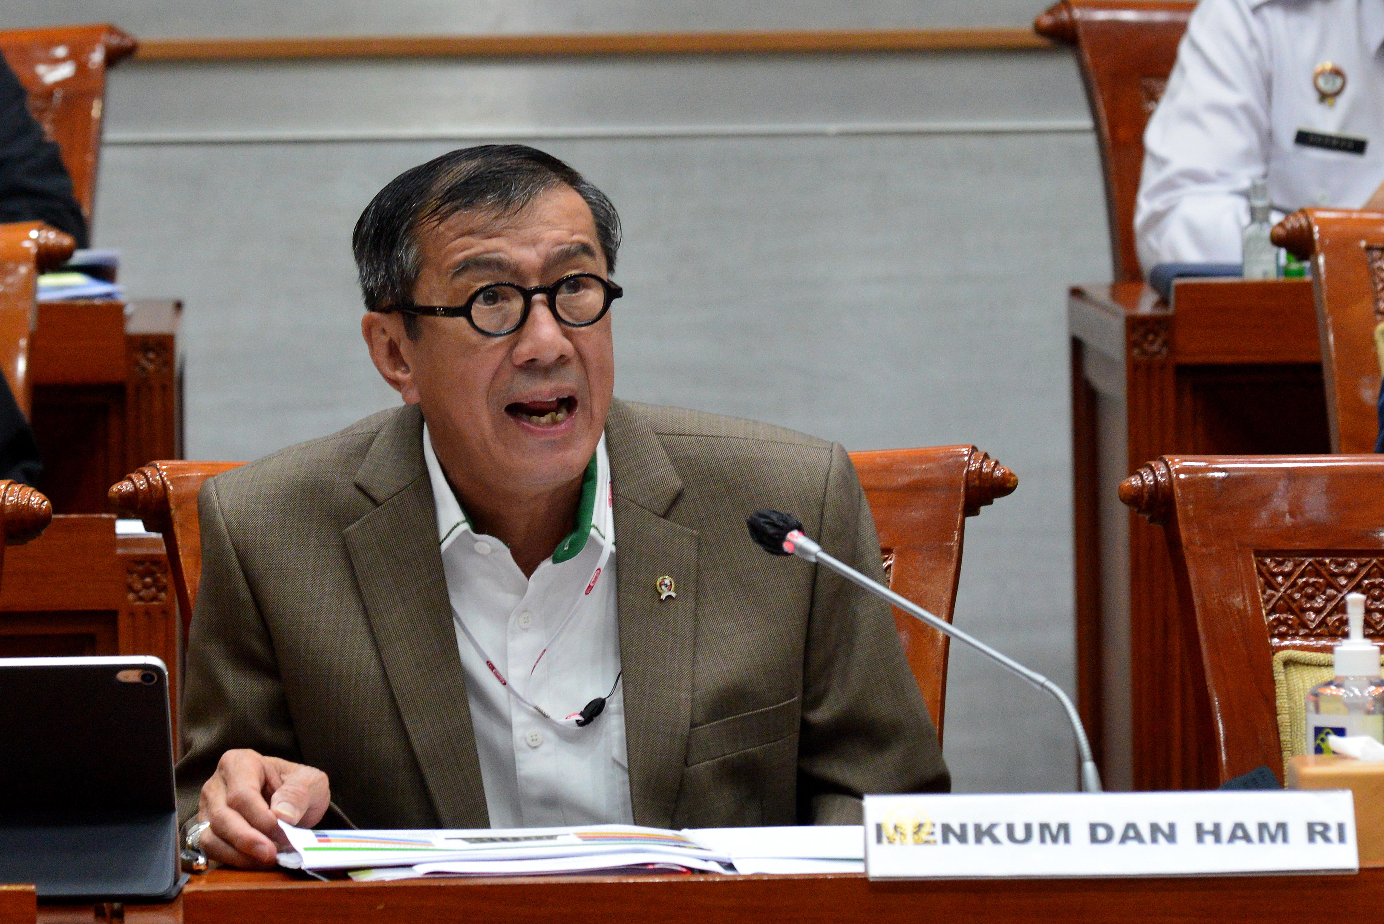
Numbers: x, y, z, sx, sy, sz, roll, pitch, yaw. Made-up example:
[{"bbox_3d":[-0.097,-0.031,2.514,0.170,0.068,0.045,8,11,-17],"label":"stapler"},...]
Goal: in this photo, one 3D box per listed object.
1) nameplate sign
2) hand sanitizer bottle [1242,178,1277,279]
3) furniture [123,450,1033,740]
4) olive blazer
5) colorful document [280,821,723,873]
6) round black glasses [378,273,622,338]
[{"bbox_3d":[0.282,0.250,5.170,0.330,0.056,0.053,-1,4,-3],"label":"nameplate sign"},{"bbox_3d":[0.594,-0.244,8.050,0.037,0.108,0.037,-1,4,-3],"label":"hand sanitizer bottle"},{"bbox_3d":[-0.061,0.526,5.570,0.680,1.040,0.620,-1,4,-7],"label":"furniture"},{"bbox_3d":[-0.095,0.244,5.521,0.550,0.590,0.440,-1,4,-5],"label":"olive blazer"},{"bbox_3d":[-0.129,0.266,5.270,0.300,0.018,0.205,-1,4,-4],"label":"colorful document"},{"bbox_3d":[-0.141,-0.114,5.480,0.138,0.046,0.143,-7,6,-31],"label":"round black glasses"}]

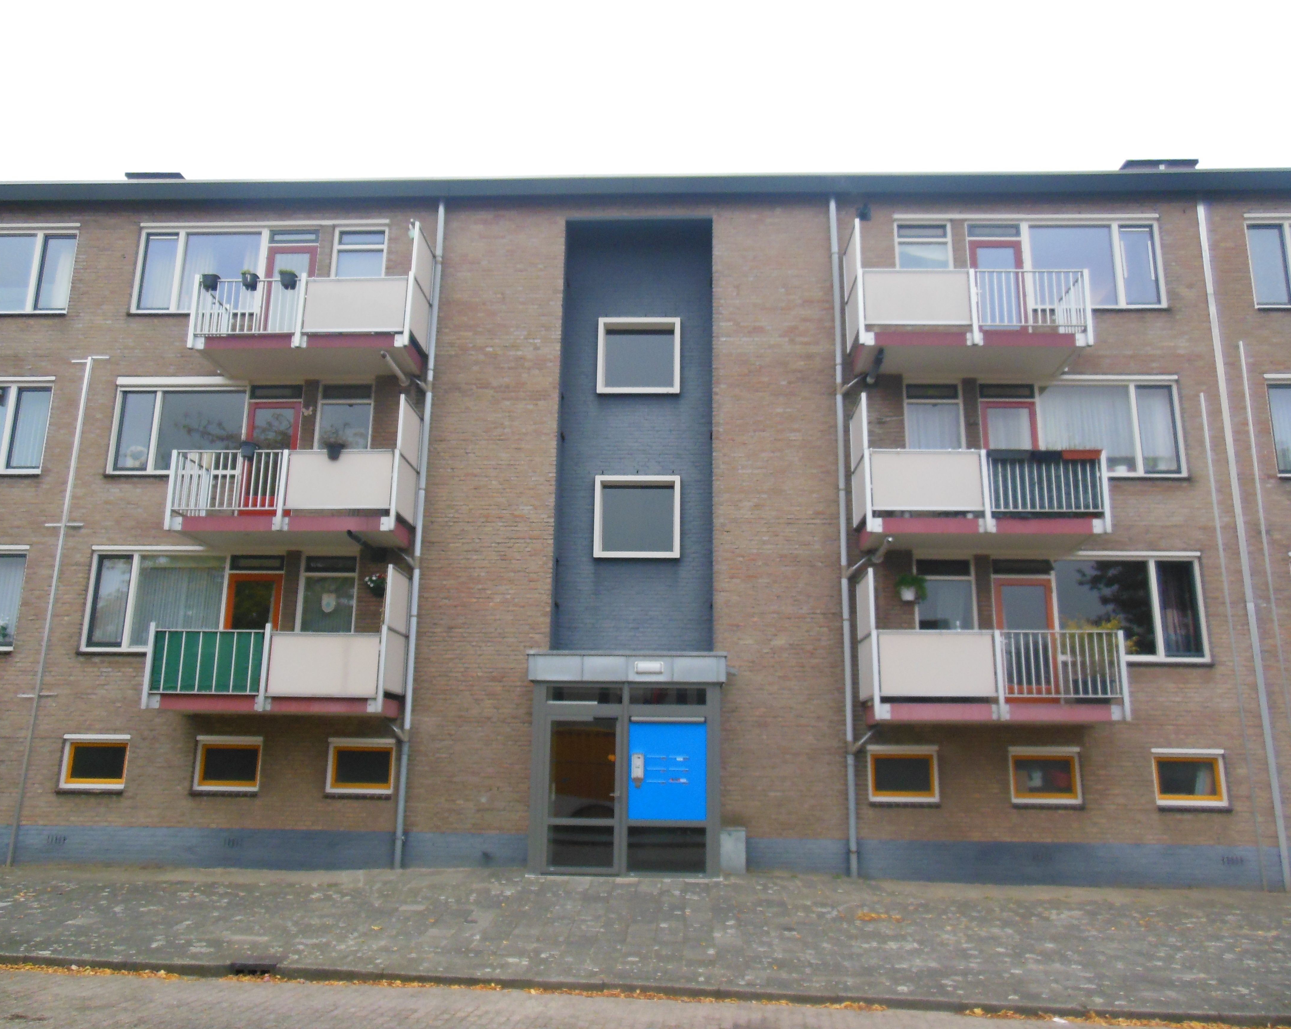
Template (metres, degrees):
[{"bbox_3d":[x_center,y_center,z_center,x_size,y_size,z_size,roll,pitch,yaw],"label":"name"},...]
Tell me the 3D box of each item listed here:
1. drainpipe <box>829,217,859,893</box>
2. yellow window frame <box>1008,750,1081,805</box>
[{"bbox_3d":[2.870,-0.058,14.437,0.079,10.156,0.090,0,-13,2],"label":"drainpipe"},{"bbox_3d":[5.509,3.620,13.698,0.960,0.772,0.130,1,-13,1],"label":"yellow window frame"}]

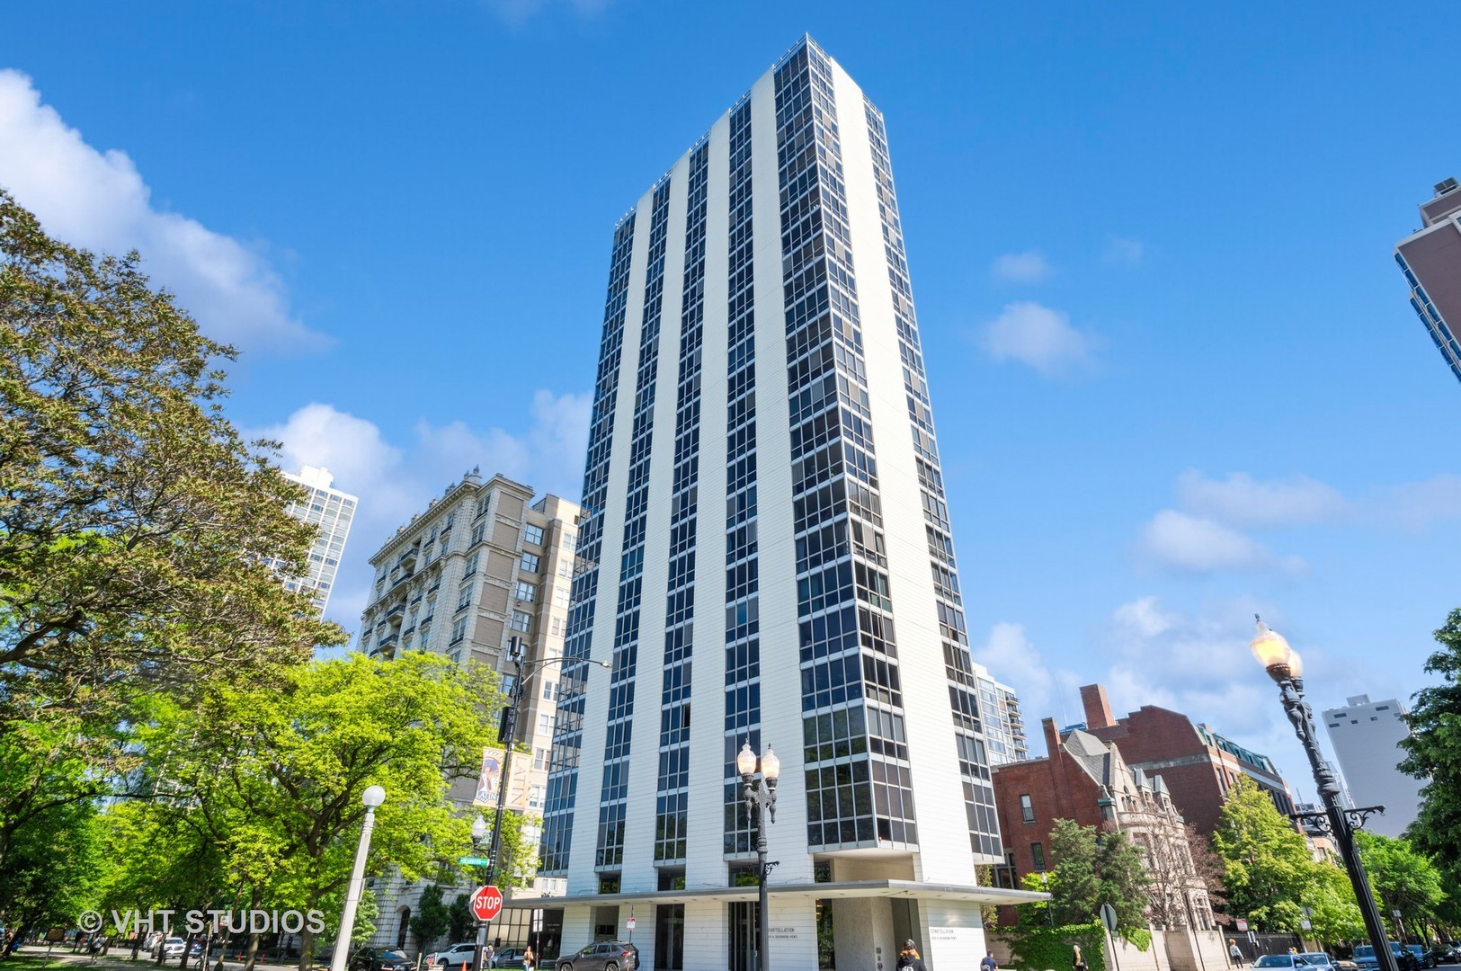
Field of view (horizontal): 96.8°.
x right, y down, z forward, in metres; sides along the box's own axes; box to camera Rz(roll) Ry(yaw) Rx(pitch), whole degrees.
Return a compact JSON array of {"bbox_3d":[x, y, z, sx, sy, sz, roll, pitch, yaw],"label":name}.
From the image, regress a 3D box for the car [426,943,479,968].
[{"bbox_3d":[-18.295,32.212,44.408,4.650,1.700,1.870,16,-34,-26],"label":"car"}]

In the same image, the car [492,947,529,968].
[{"bbox_3d":[-14.212,31.239,42.811,4.650,1.480,1.840,-5,-30,9],"label":"car"}]

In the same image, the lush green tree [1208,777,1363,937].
[{"bbox_3d":[44.709,30.923,52.981,8.380,13.840,8.380,-18,-35,29],"label":"lush green tree"}]

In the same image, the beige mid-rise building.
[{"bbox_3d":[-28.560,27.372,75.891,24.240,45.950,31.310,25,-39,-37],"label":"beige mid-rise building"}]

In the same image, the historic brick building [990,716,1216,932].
[{"bbox_3d":[26.724,28.261,51.109,13.630,16.160,14.140,25,-39,-37],"label":"historic brick building"}]

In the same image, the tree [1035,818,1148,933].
[{"bbox_3d":[22.795,25.923,41.014,6.360,8.380,6.060,-12,-32,20],"label":"tree"}]

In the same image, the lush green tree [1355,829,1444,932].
[{"bbox_3d":[76.363,46.661,74.224,7.980,11.920,7.980,-22,-36,33],"label":"lush green tree"}]

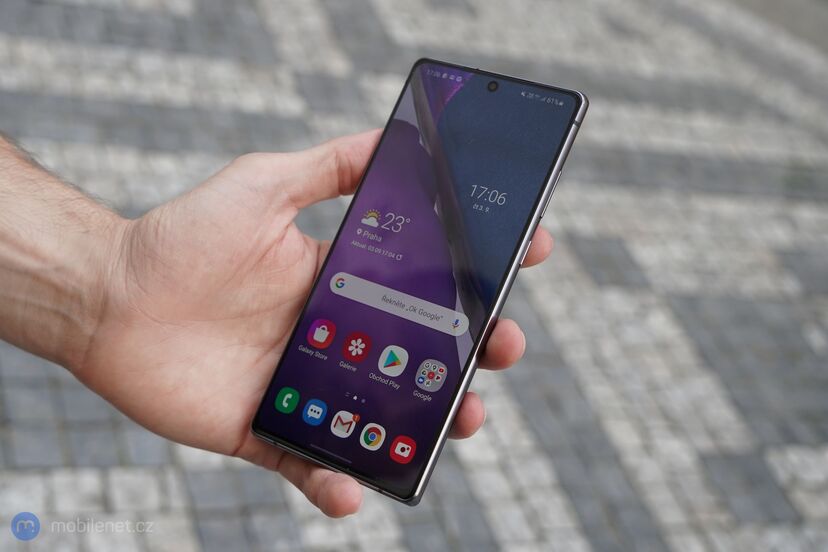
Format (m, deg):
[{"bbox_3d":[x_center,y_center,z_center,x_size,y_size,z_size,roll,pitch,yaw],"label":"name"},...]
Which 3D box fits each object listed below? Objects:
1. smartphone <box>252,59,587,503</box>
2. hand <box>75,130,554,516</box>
[{"bbox_3d":[0.002,-0.004,0.363,0.075,0.009,0.162,19,80,28],"label":"smartphone"},{"bbox_3d":[-0.044,0.013,0.379,0.192,0.072,0.140,3,74,18],"label":"hand"}]

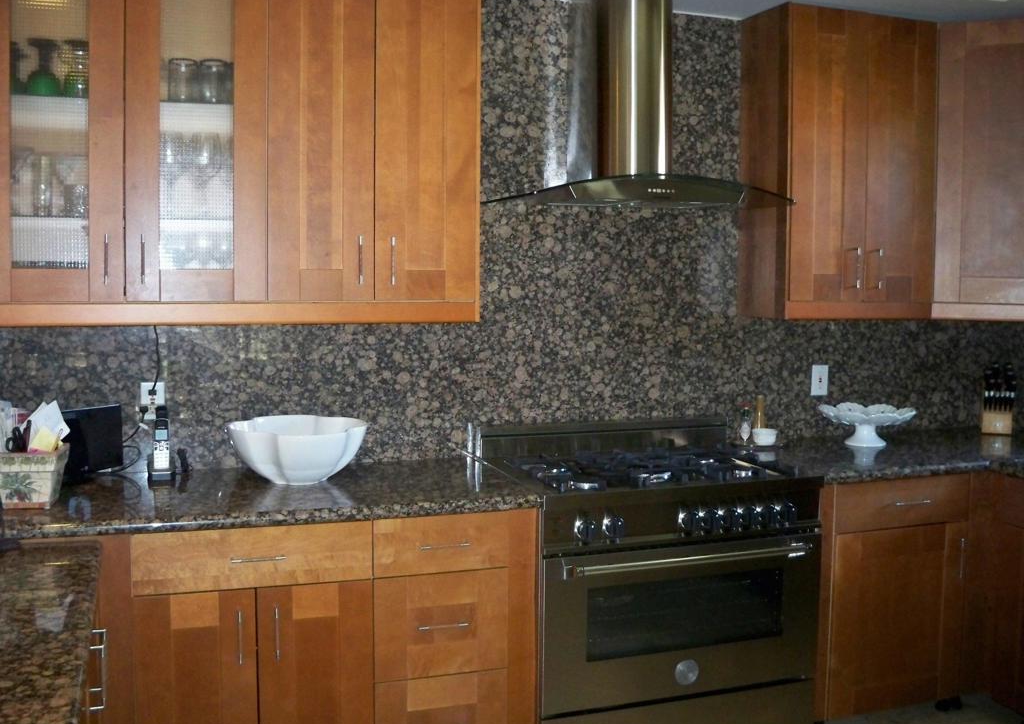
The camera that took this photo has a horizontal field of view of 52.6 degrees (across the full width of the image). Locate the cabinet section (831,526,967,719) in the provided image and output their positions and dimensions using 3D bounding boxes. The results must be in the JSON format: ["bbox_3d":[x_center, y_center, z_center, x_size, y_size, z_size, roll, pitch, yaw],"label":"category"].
[{"bbox_3d":[1.167,0.816,3.609,0.541,0.601,0.549,-1,4,-19],"label":"cabinet section"}]

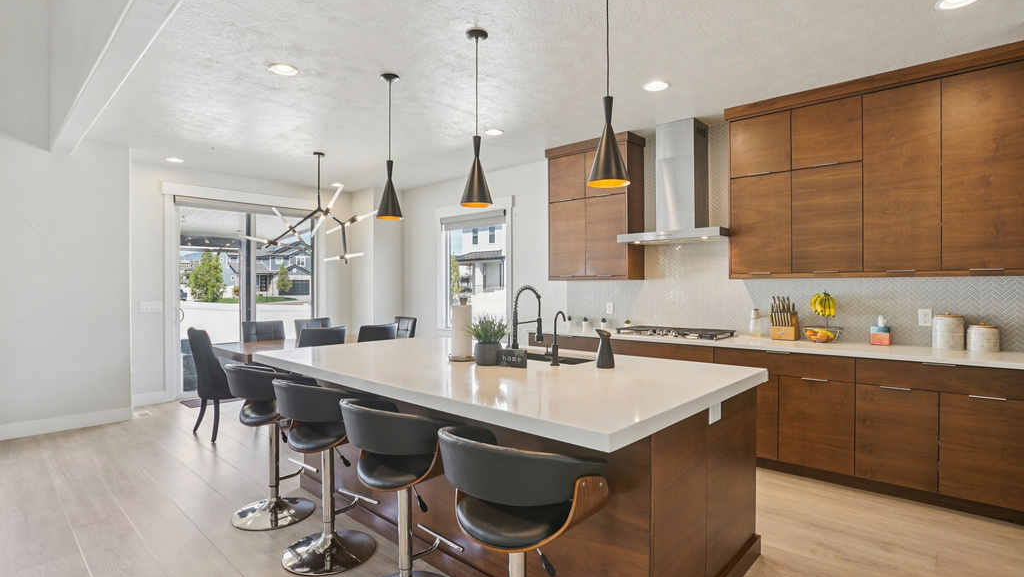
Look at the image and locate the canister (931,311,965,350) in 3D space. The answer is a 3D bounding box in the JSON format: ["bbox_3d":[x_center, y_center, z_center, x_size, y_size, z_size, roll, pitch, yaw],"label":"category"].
[{"bbox_3d":[2.814,0.274,3.297,0.162,0.238,0.162,0,0,43],"label":"canister"}]

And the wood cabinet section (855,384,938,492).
[{"bbox_3d":[2.575,0.916,3.398,0.418,0.603,0.581,0,0,42],"label":"wood cabinet section"}]

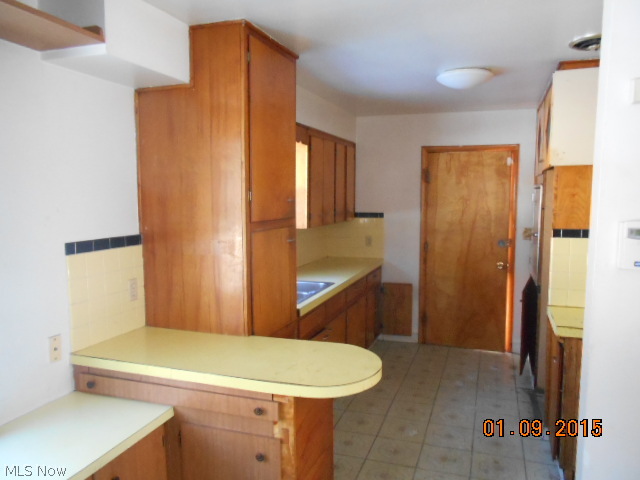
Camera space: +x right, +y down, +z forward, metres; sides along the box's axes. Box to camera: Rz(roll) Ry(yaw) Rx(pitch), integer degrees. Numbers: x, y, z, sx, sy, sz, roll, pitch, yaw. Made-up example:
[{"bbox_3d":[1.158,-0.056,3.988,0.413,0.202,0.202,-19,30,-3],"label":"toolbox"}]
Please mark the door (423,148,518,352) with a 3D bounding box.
[{"bbox_3d":[1.507,0.092,4.965,0.944,2.088,0.060,2,6,20],"label":"door"}]

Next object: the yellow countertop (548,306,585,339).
[{"bbox_3d":[1.636,0.474,2.735,0.575,0.043,0.505,2,6,20],"label":"yellow countertop"}]

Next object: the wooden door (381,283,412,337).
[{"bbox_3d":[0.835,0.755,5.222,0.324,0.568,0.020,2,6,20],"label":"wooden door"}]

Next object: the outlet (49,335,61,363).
[{"bbox_3d":[-1.142,0.471,2.080,0.012,0.119,0.065,2,6,20],"label":"outlet"}]

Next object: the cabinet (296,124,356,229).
[{"bbox_3d":[-0.008,-0.575,4.639,0.335,0.818,1.500,2,6,20],"label":"cabinet"}]

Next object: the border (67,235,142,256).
[{"bbox_3d":[-1.031,0.020,2.344,0.013,0.055,0.493,2,6,20],"label":"border"}]

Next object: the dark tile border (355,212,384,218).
[{"bbox_3d":[0.549,-0.267,5.273,0.320,0.049,0.013,2,6,20],"label":"dark tile border"}]

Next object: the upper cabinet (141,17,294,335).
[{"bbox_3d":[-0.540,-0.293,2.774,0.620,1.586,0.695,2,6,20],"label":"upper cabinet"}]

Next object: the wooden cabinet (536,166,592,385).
[{"bbox_3d":[1.868,0.384,3.325,0.585,1.740,0.775,2,6,20],"label":"wooden cabinet"}]

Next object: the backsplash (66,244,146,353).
[{"bbox_3d":[-1.029,0.269,2.372,0.013,0.448,0.491,2,6,20],"label":"backsplash"}]

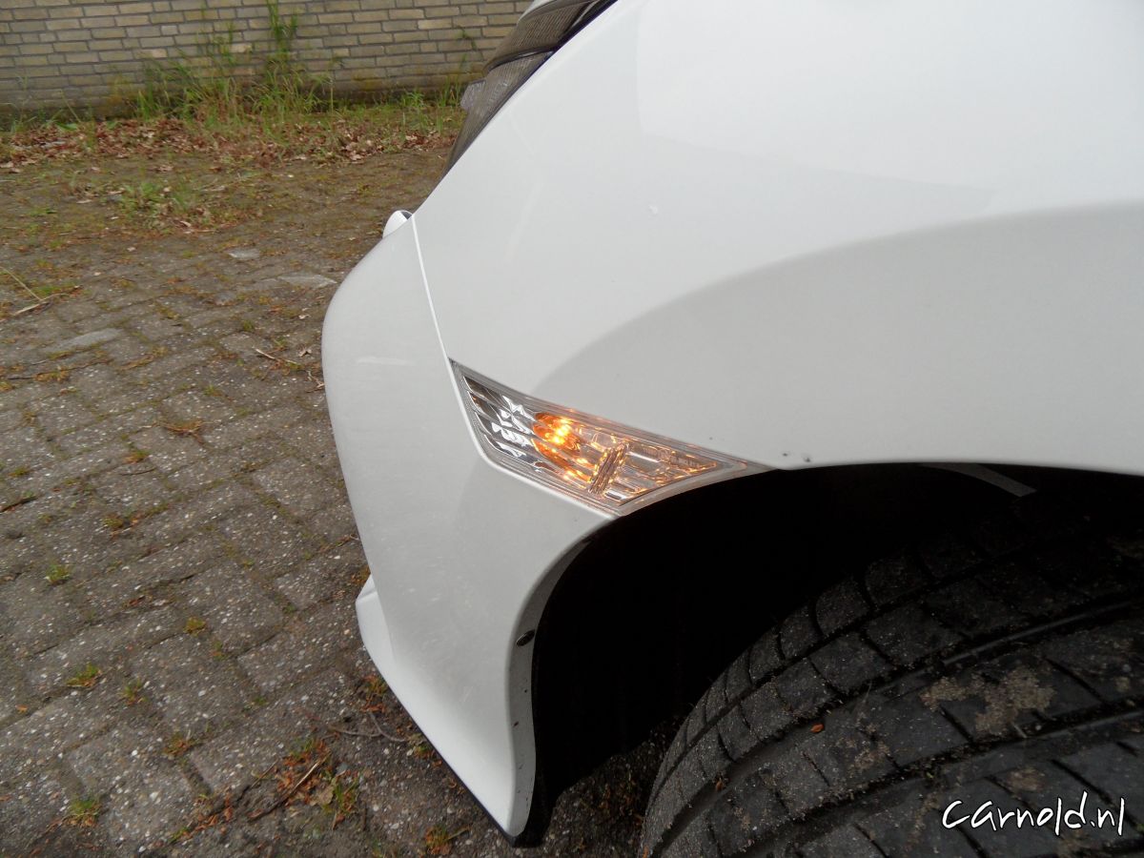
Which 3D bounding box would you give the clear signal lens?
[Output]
[{"bbox_3d":[0.012,0.007,0.394,0.036,0.060,0.207,-25,28,-32],"label":"clear signal lens"}]

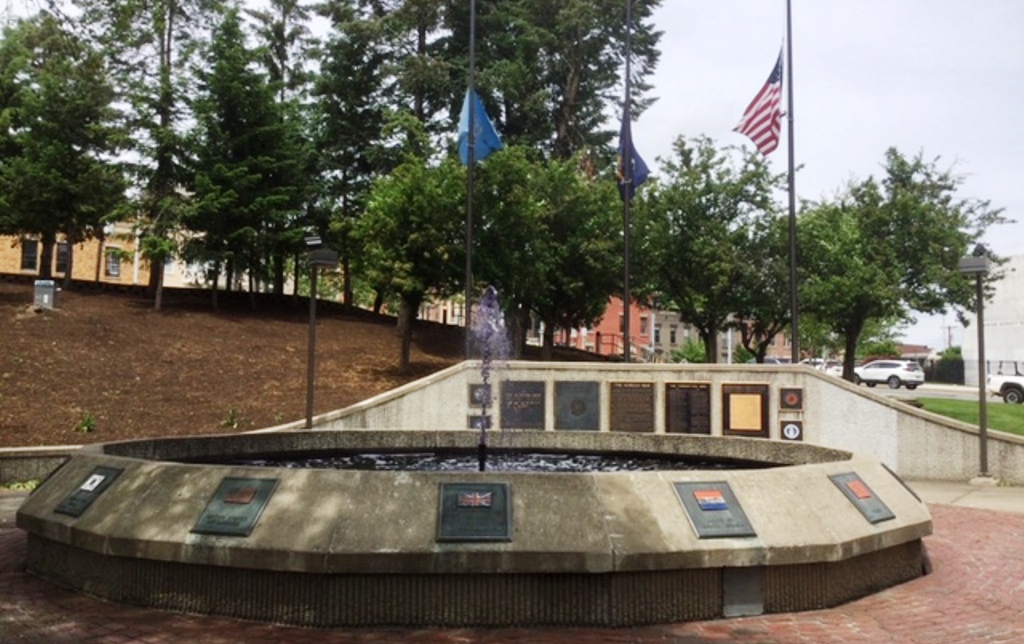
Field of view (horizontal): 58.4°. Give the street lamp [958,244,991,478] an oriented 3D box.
[{"bbox_3d":[8.799,0.726,17.409,0.580,4.444,0.450,5,-7,-44],"label":"street lamp"}]

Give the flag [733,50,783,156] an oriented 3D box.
[{"bbox_3d":[5.379,-4.827,20.093,1.080,2.448,0.400,0,-5,8],"label":"flag"}]

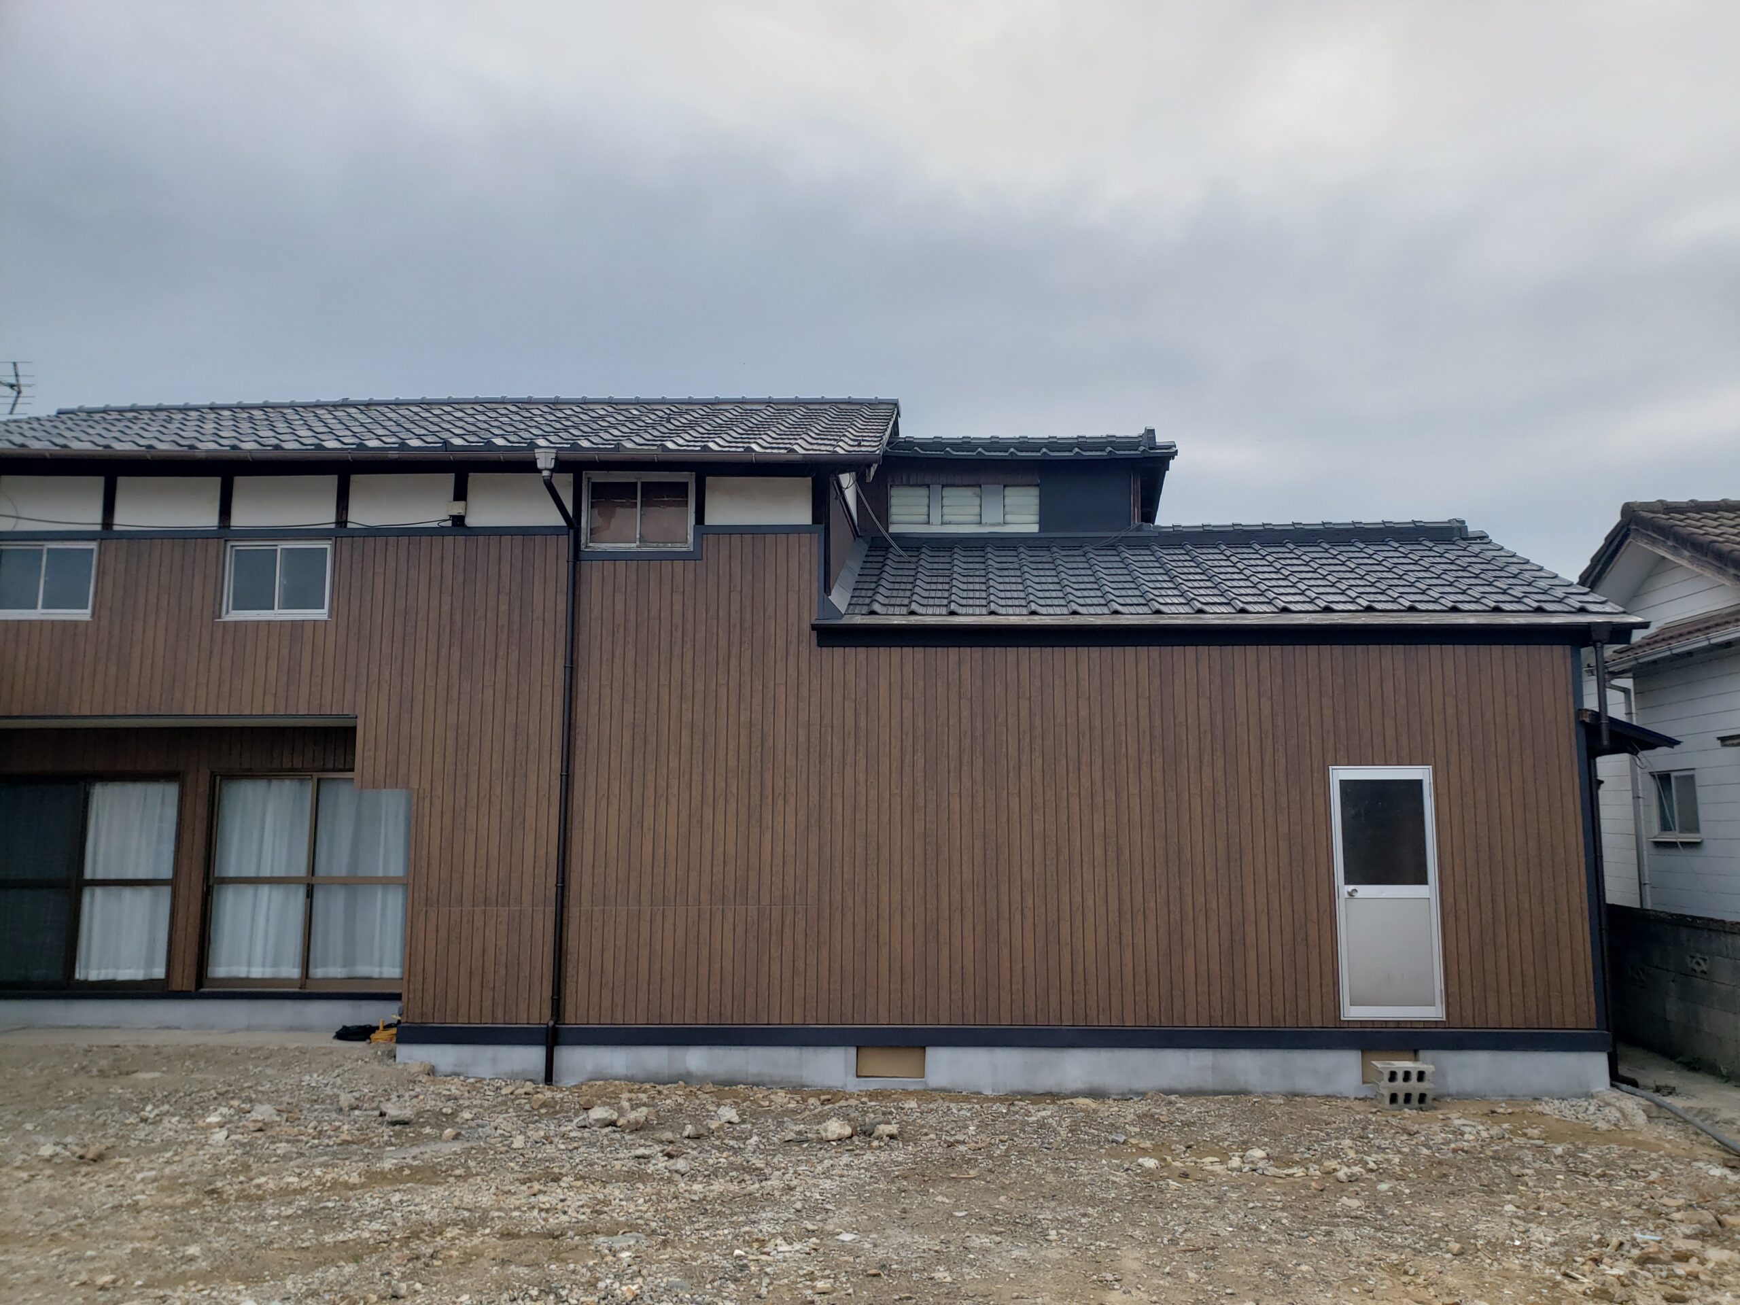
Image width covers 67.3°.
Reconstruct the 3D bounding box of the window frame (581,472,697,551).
[{"bbox_3d":[-1.814,-1.103,10.272,0.885,0.634,0.090,0,-8,1],"label":"window frame"}]

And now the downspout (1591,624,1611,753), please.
[{"bbox_3d":[5.417,0.243,9.634,0.155,0.927,0.140,0,-8,1],"label":"downspout"}]

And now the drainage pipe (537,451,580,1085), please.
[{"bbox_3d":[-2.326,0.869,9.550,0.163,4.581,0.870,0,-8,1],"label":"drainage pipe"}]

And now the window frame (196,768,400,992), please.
[{"bbox_3d":[-4.751,1.941,11.137,1.770,1.789,0.110,0,-8,1],"label":"window frame"}]

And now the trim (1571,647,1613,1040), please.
[{"bbox_3d":[5.383,1.389,9.803,0.082,2.870,0.080,0,-8,1],"label":"trim"}]

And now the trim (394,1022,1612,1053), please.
[{"bbox_3d":[0.949,2.851,9.654,8.970,0.146,0.050,0,-8,1],"label":"trim"}]

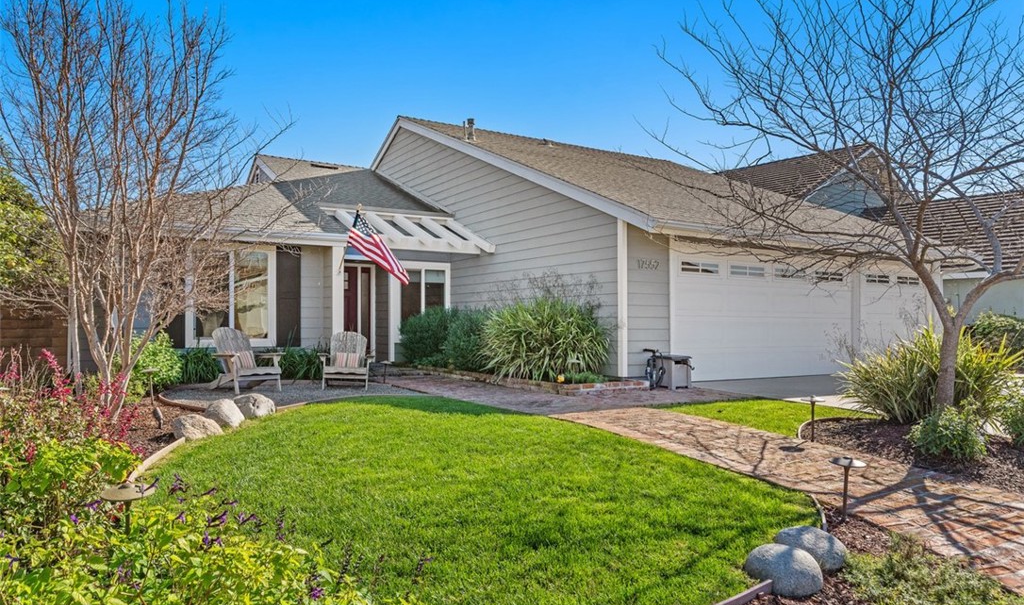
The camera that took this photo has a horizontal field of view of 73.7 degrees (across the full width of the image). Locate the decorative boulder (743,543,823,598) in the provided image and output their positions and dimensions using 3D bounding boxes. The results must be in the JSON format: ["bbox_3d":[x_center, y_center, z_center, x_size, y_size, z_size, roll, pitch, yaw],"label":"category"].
[{"bbox_3d":[1.150,1.111,2.895,0.275,0.170,0.310,1,-2,-30],"label":"decorative boulder"}]

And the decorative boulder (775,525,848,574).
[{"bbox_3d":[1.380,1.123,3.175,0.280,0.165,0.325,1,-2,-30],"label":"decorative boulder"}]

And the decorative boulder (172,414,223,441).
[{"bbox_3d":[-2.740,1.065,5.918,0.440,0.200,0.320,0,-2,12],"label":"decorative boulder"}]

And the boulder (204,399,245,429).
[{"bbox_3d":[-2.765,1.056,6.539,0.410,0.260,0.330,-2,-3,43],"label":"boulder"}]

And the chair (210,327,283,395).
[{"bbox_3d":[-3.840,0.813,9.790,0.930,0.910,0.790,-2,-3,43],"label":"chair"}]

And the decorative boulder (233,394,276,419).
[{"bbox_3d":[-2.775,1.085,7.268,0.460,0.250,0.380,0,-2,5],"label":"decorative boulder"}]

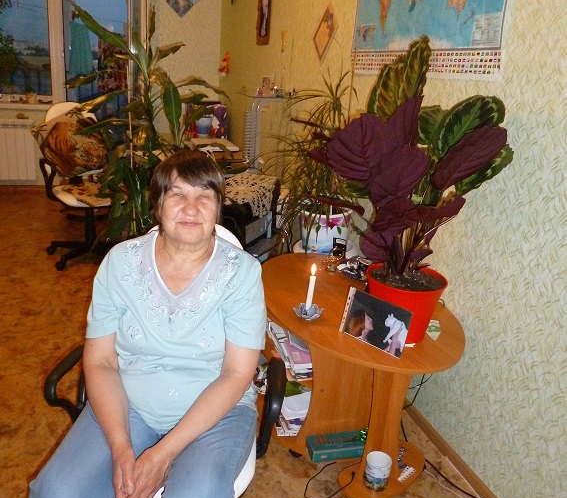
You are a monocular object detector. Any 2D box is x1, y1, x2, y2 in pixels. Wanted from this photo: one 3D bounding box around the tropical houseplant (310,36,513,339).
[{"bbox_3d":[0.342,-0.122,1.358,0.550,0.790,0.480,-2,20,-17],"label":"tropical houseplant"}]

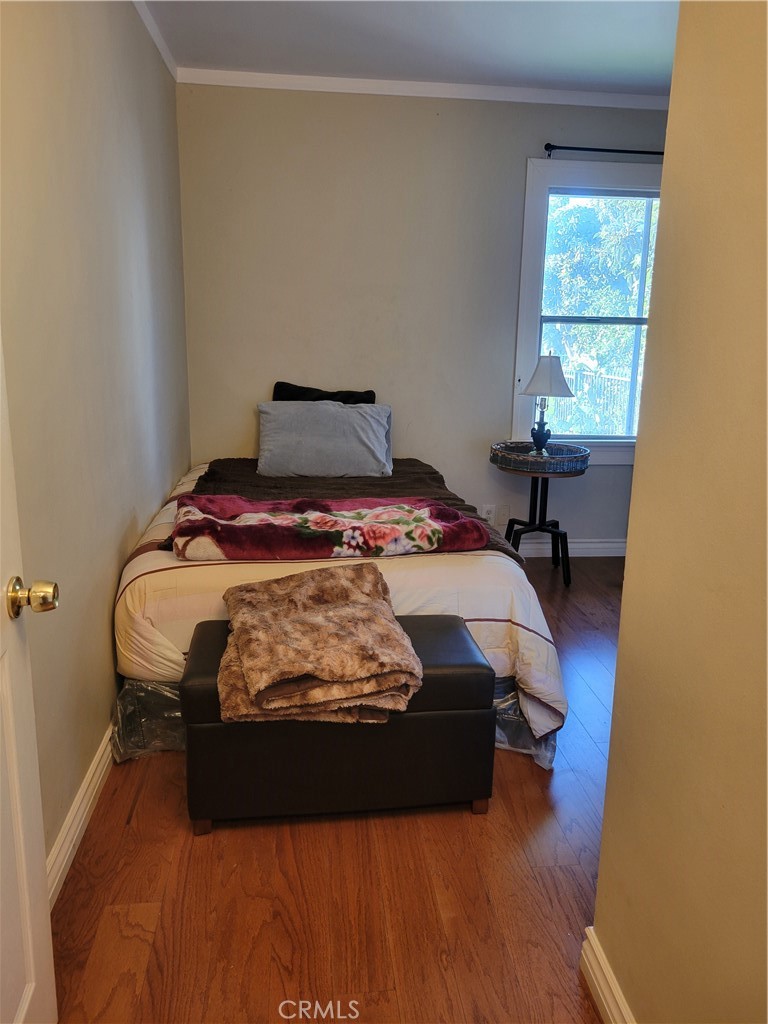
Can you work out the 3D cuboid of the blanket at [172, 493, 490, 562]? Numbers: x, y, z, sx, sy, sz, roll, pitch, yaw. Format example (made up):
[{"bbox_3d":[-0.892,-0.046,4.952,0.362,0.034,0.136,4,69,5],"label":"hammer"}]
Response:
[{"bbox_3d":[-0.194,0.038,2.627,1.040,0.110,0.580,-1,13,-8],"label":"blanket"}]

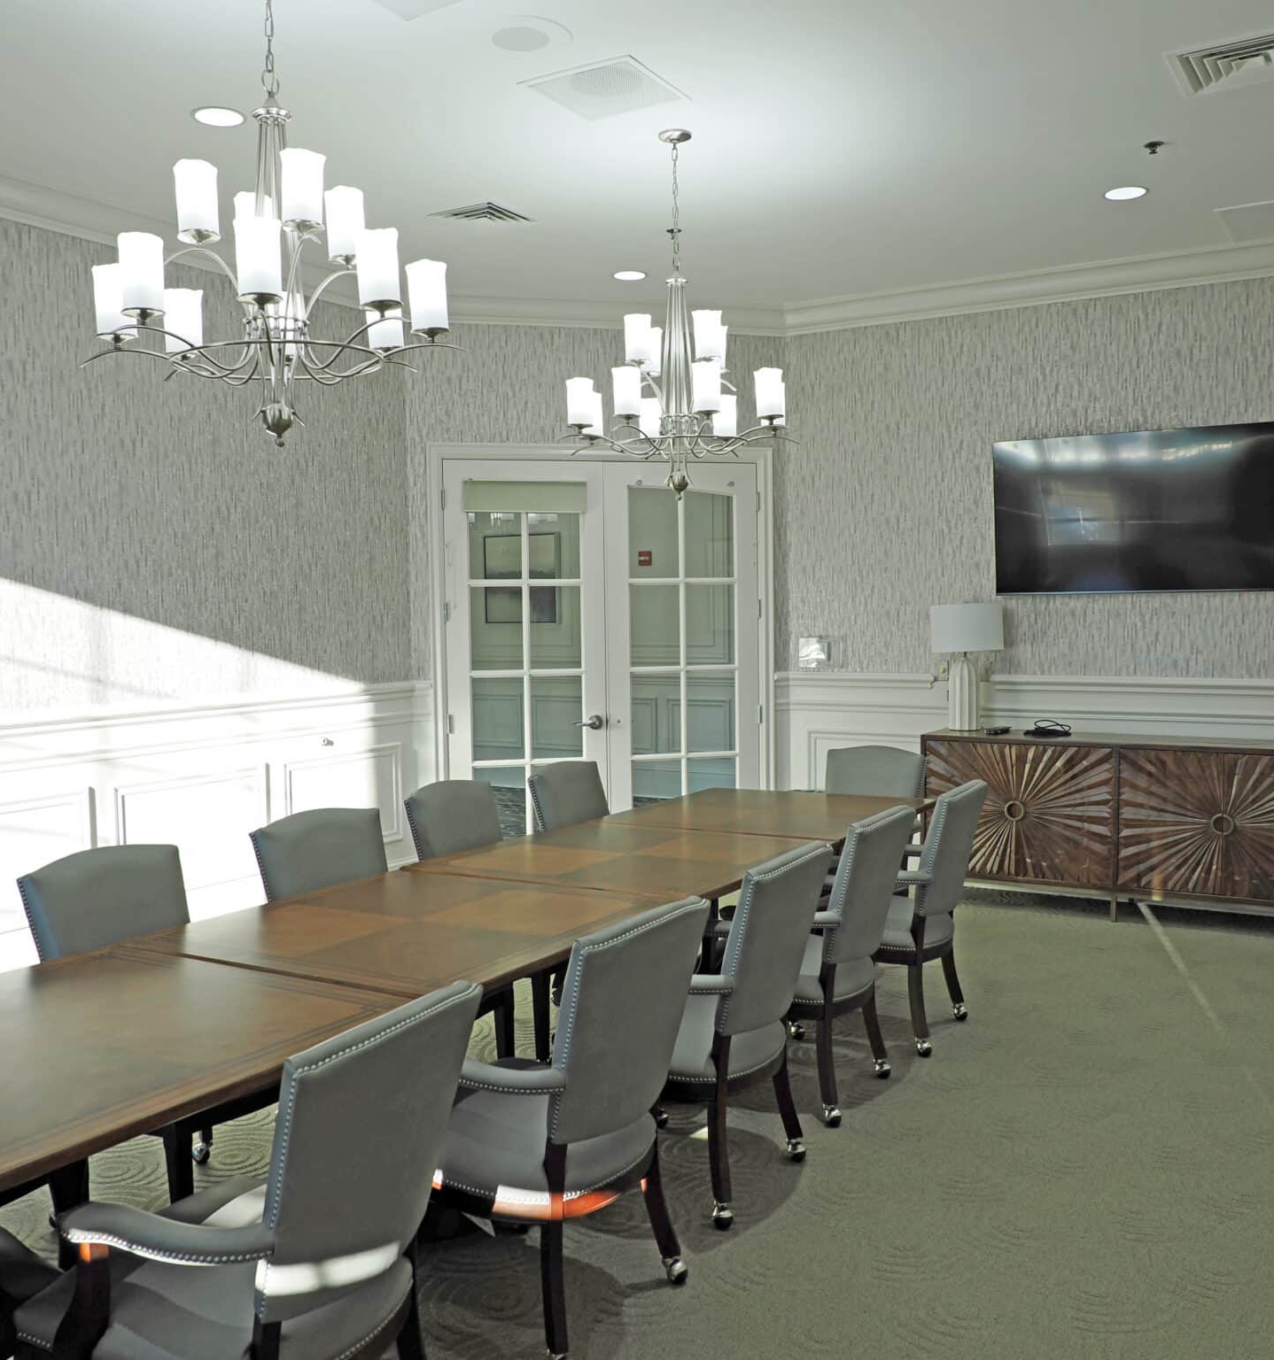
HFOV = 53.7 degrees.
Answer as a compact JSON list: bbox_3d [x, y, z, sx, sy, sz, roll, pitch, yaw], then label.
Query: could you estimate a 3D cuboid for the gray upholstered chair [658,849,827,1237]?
[{"bbox_3d":[0.170,0.928,3.531,0.650,0.953,0.635,1,4,31],"label":"gray upholstered chair"}]

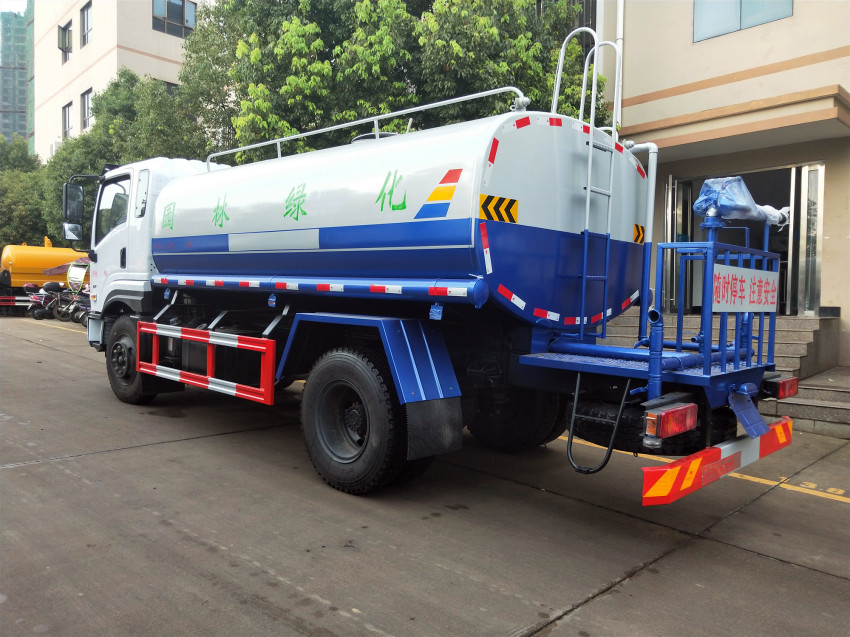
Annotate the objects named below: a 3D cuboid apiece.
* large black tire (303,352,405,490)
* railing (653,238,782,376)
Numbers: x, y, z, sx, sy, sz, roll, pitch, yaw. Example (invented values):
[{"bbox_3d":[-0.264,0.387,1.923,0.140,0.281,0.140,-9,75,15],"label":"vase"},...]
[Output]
[{"bbox_3d":[-0.503,0.735,4.466,1.024,1.024,0.286,5,3,44],"label":"large black tire"},{"bbox_3d":[1.699,-0.071,3.856,0.660,0.749,1.241,5,3,44],"label":"railing"}]

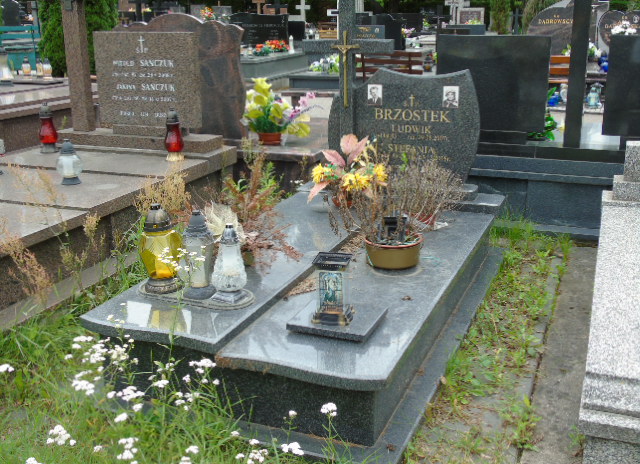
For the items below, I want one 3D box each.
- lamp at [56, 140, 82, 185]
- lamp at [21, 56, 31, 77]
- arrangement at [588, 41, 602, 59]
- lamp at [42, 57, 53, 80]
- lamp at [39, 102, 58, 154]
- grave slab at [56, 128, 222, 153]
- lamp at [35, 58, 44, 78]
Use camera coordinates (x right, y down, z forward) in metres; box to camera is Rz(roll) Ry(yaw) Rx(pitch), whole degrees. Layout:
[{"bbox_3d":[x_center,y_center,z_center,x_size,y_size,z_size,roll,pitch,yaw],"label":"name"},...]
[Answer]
[{"bbox_3d":[-1.465,-0.415,4.309,0.150,0.255,0.150,6,19,22],"label":"lamp"},{"bbox_3d":[-2.899,-1.636,7.276,0.085,0.190,0.085,6,18,21],"label":"lamp"},{"bbox_3d":[4.007,-2.648,10.760,0.292,0.269,0.250,6,19,22],"label":"arrangement"},{"bbox_3d":[-3.466,-2.066,9.362,0.127,0.254,0.127,6,19,22],"label":"lamp"},{"bbox_3d":[-1.889,-0.730,5.100,0.130,0.340,0.130,6,18,21],"label":"lamp"},{"bbox_3d":[-1.328,-0.666,5.330,1.292,0.067,0.357,6,18,21],"label":"grave slab"},{"bbox_3d":[-2.686,-1.570,7.051,0.085,0.190,0.085,6,18,21],"label":"lamp"}]

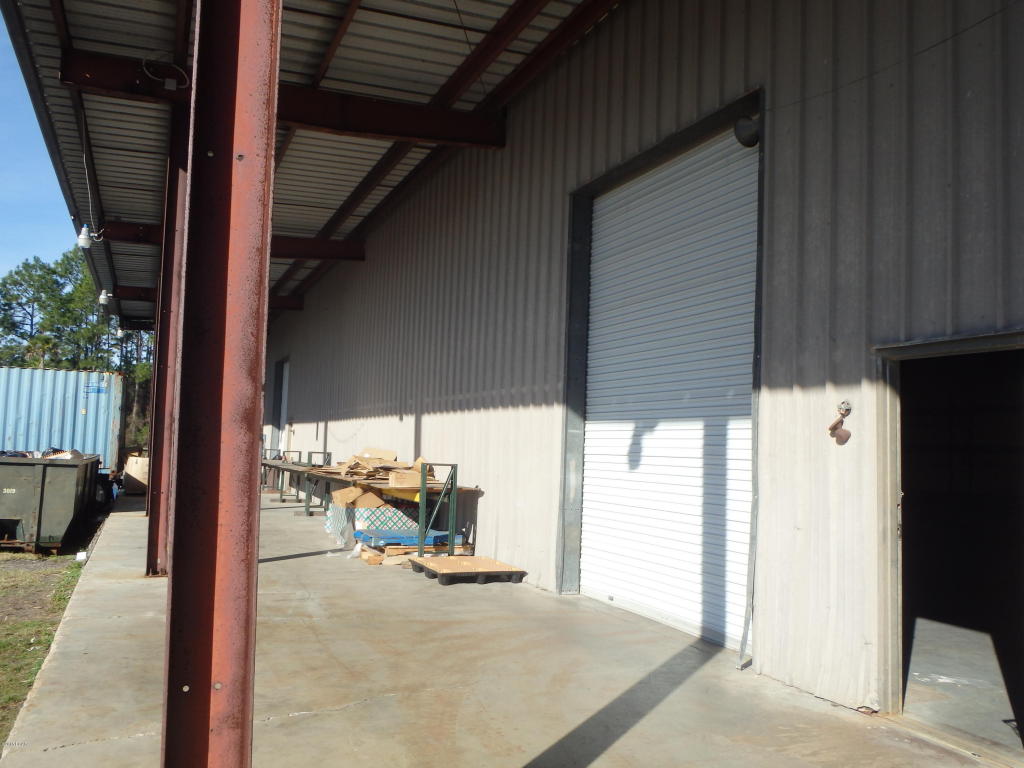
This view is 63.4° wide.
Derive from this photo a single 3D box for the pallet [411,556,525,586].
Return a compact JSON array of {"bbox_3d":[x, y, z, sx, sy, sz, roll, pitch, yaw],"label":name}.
[{"bbox_3d":[-0.541,2.185,9.680,1.020,0.140,1.220,4,-5,-22],"label":"pallet"}]

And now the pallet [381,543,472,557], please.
[{"bbox_3d":[-1.365,2.279,11.564,1.120,0.135,1.100,4,-5,-24],"label":"pallet"}]

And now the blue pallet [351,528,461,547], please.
[{"bbox_3d":[-1.465,2.138,11.615,1.240,0.135,1.020,4,-5,-24],"label":"blue pallet"}]

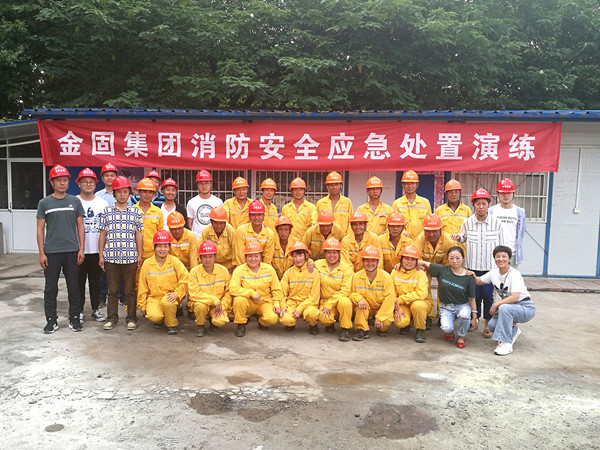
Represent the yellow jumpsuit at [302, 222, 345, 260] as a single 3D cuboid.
[{"bbox_3d":[0.285,0.525,5.680,0.530,1.112,0.550,1,5,0],"label":"yellow jumpsuit"}]

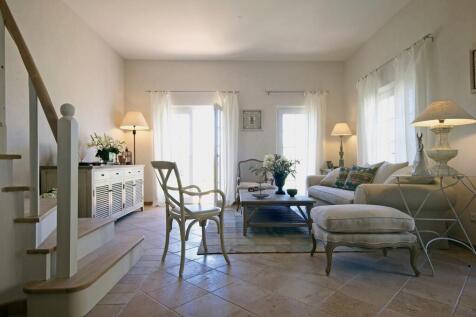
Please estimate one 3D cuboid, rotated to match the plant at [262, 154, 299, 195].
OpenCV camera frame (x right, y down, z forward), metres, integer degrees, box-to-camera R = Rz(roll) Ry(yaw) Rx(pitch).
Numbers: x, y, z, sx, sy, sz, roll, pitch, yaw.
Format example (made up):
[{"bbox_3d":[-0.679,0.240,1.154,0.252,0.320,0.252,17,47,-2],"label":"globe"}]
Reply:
[{"bbox_3d":[0.650,0.238,4.200,0.540,0.600,0.500,0,0,0],"label":"plant"}]

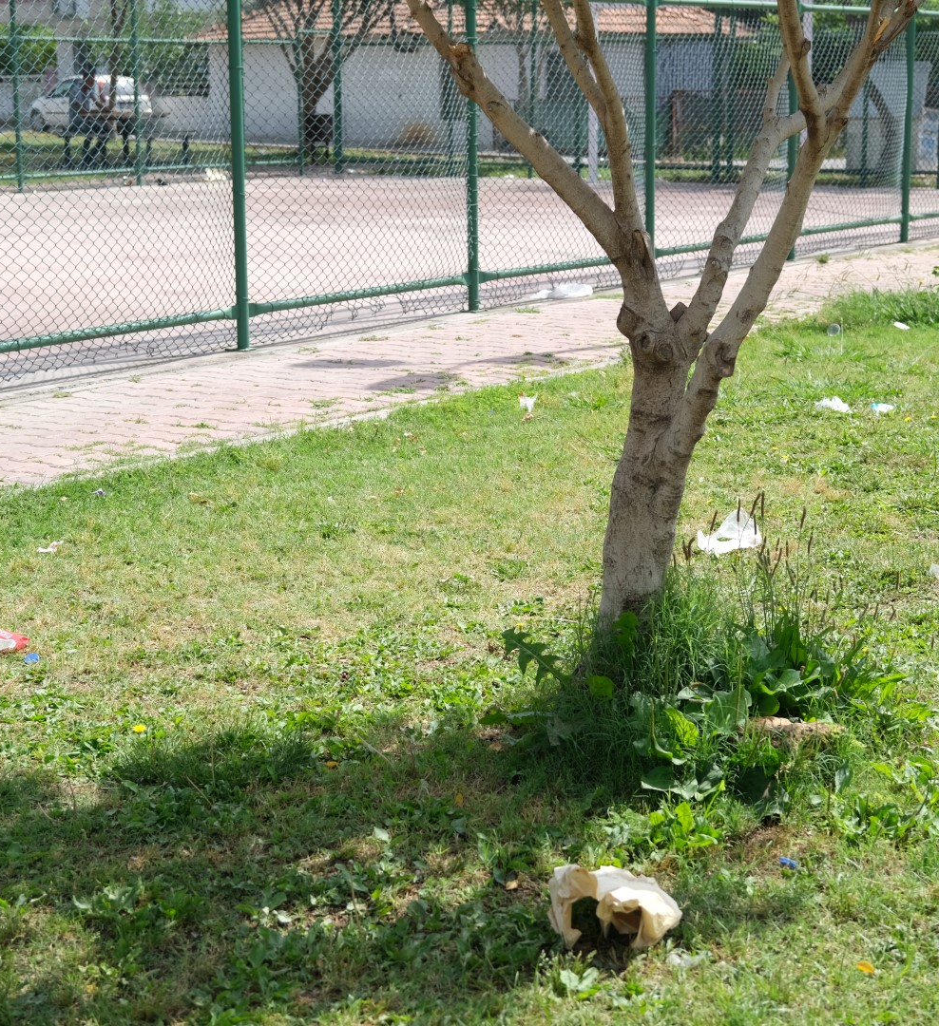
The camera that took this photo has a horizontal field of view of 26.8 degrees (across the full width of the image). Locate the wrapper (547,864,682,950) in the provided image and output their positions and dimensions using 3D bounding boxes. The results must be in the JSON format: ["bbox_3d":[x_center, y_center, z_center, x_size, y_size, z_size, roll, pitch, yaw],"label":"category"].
[{"bbox_3d":[0.231,0.631,3.137,0.205,0.090,0.140,1,12,6],"label":"wrapper"}]

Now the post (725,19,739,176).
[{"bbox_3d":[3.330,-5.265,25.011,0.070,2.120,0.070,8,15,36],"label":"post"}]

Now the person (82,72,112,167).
[{"bbox_3d":[-5.694,-5.970,29.800,0.720,1.380,0.520,-2,12,-10],"label":"person"}]

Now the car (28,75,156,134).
[{"bbox_3d":[-9.984,-10.799,52.000,3.800,1.480,1.650,11,16,43],"label":"car"}]

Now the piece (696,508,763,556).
[{"bbox_3d":[0.759,0.060,5.732,0.200,0.085,0.220,1,12,7],"label":"piece"}]

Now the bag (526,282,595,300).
[{"bbox_3d":[0.565,-1.377,12.235,0.430,0.090,0.220,0,12,0],"label":"bag"}]

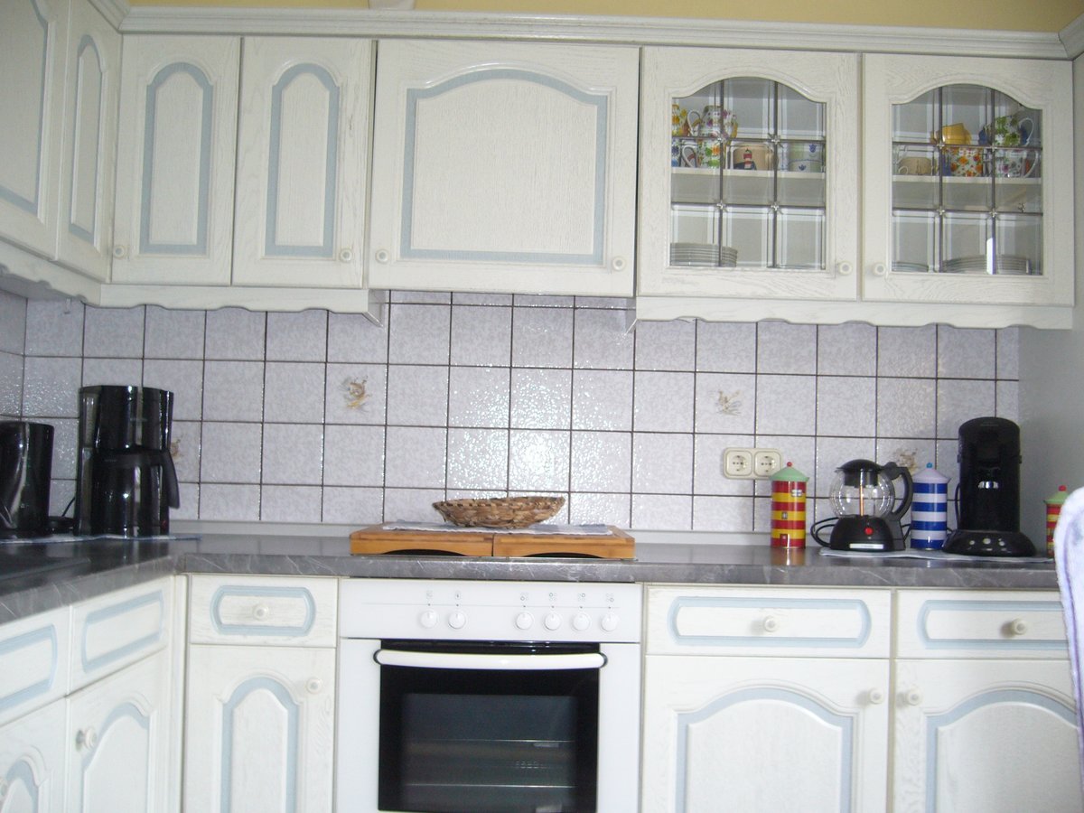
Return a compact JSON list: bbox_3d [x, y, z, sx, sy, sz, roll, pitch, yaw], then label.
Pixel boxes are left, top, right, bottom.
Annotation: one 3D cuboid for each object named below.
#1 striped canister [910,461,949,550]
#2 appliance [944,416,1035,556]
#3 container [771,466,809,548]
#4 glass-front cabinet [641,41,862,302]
[{"bbox_3d":[0.912,0.235,2.557,0.088,0.200,0.088,1,-2,-1],"label":"striped canister"},{"bbox_3d":[1.041,0.184,2.550,0.207,0.313,0.295,0,-3,22],"label":"appliance"},{"bbox_3d":[0.595,0.235,2.640,0.094,0.206,0.094,1,-3,12],"label":"container"},{"bbox_3d":[0.467,-0.515,2.608,0.501,0.568,0.330,1,-2,-1],"label":"glass-front cabinet"}]

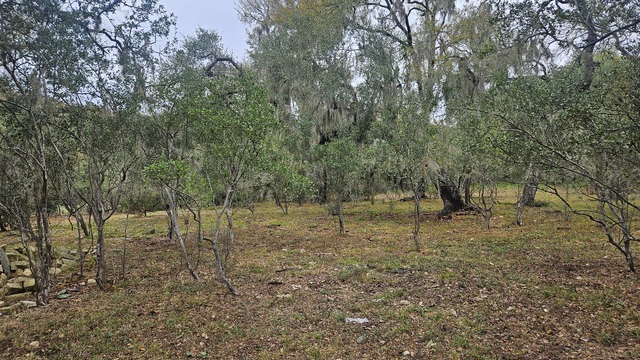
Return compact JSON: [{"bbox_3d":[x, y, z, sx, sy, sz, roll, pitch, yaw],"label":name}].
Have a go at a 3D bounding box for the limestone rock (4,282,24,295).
[{"bbox_3d":[-4.000,1.420,5.570,0.250,0.130,0.200,0,0,-27],"label":"limestone rock"}]

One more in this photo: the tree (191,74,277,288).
[{"bbox_3d":[-1.160,0.060,5.800,1.170,3.000,1.150,0,0,0],"label":"tree"}]

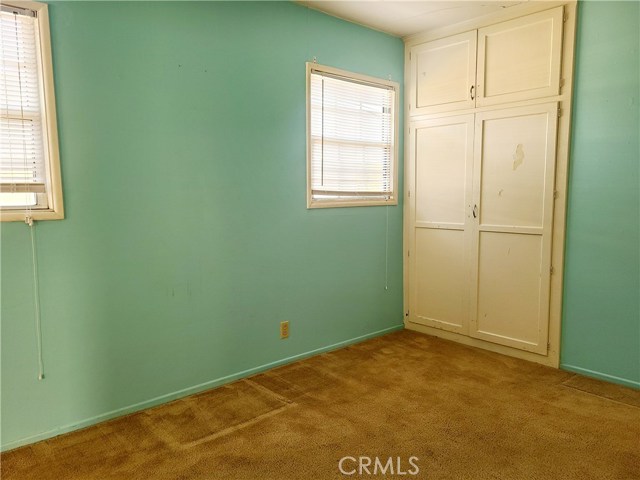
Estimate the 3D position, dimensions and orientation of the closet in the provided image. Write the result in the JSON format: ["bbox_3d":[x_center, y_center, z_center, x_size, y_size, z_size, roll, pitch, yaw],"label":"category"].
[{"bbox_3d":[1.362,-0.399,3.788,0.500,2.442,1.317,-5,8,-42],"label":"closet"}]

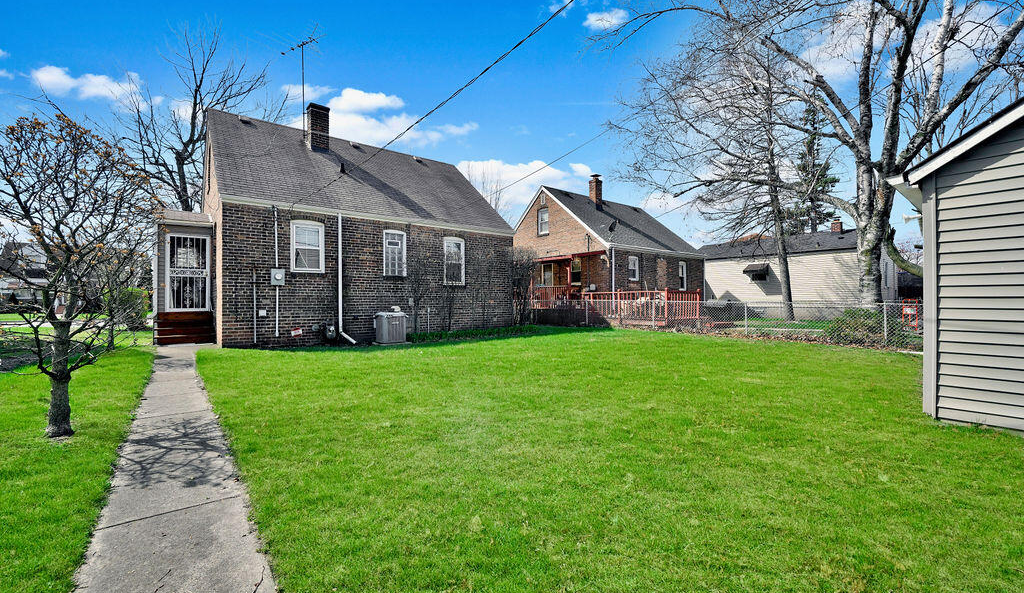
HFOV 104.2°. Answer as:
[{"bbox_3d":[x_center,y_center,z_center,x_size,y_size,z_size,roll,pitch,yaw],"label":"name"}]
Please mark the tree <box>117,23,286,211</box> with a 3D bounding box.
[{"bbox_3d":[-14.194,-5.552,18.031,7.800,13.200,7.800,0,0,-37],"label":"tree"}]

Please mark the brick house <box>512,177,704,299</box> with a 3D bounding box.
[{"bbox_3d":[4.326,-2.373,20.871,7.500,7.000,8.100,0,0,-37],"label":"brick house"}]

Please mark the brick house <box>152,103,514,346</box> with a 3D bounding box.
[{"bbox_3d":[-5.744,-2.350,13.131,8.700,6.800,8.100,0,0,-37],"label":"brick house"}]

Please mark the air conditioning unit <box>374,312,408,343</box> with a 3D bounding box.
[{"bbox_3d":[-2.900,0.730,9.568,0.640,0.750,0.640,0,0,-37],"label":"air conditioning unit"}]

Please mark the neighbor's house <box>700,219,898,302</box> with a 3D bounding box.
[{"bbox_3d":[14.096,-1.321,24.292,7.000,5.100,12.200,0,0,-37],"label":"neighbor's house"}]

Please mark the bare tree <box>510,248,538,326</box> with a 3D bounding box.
[{"bbox_3d":[0.360,-0.276,13.602,1.100,2.700,1.100,0,0,0],"label":"bare tree"}]

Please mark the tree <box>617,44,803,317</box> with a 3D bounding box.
[{"bbox_3d":[10.006,-5.170,17.829,8.000,12.600,7.500,0,0,-37],"label":"tree"}]

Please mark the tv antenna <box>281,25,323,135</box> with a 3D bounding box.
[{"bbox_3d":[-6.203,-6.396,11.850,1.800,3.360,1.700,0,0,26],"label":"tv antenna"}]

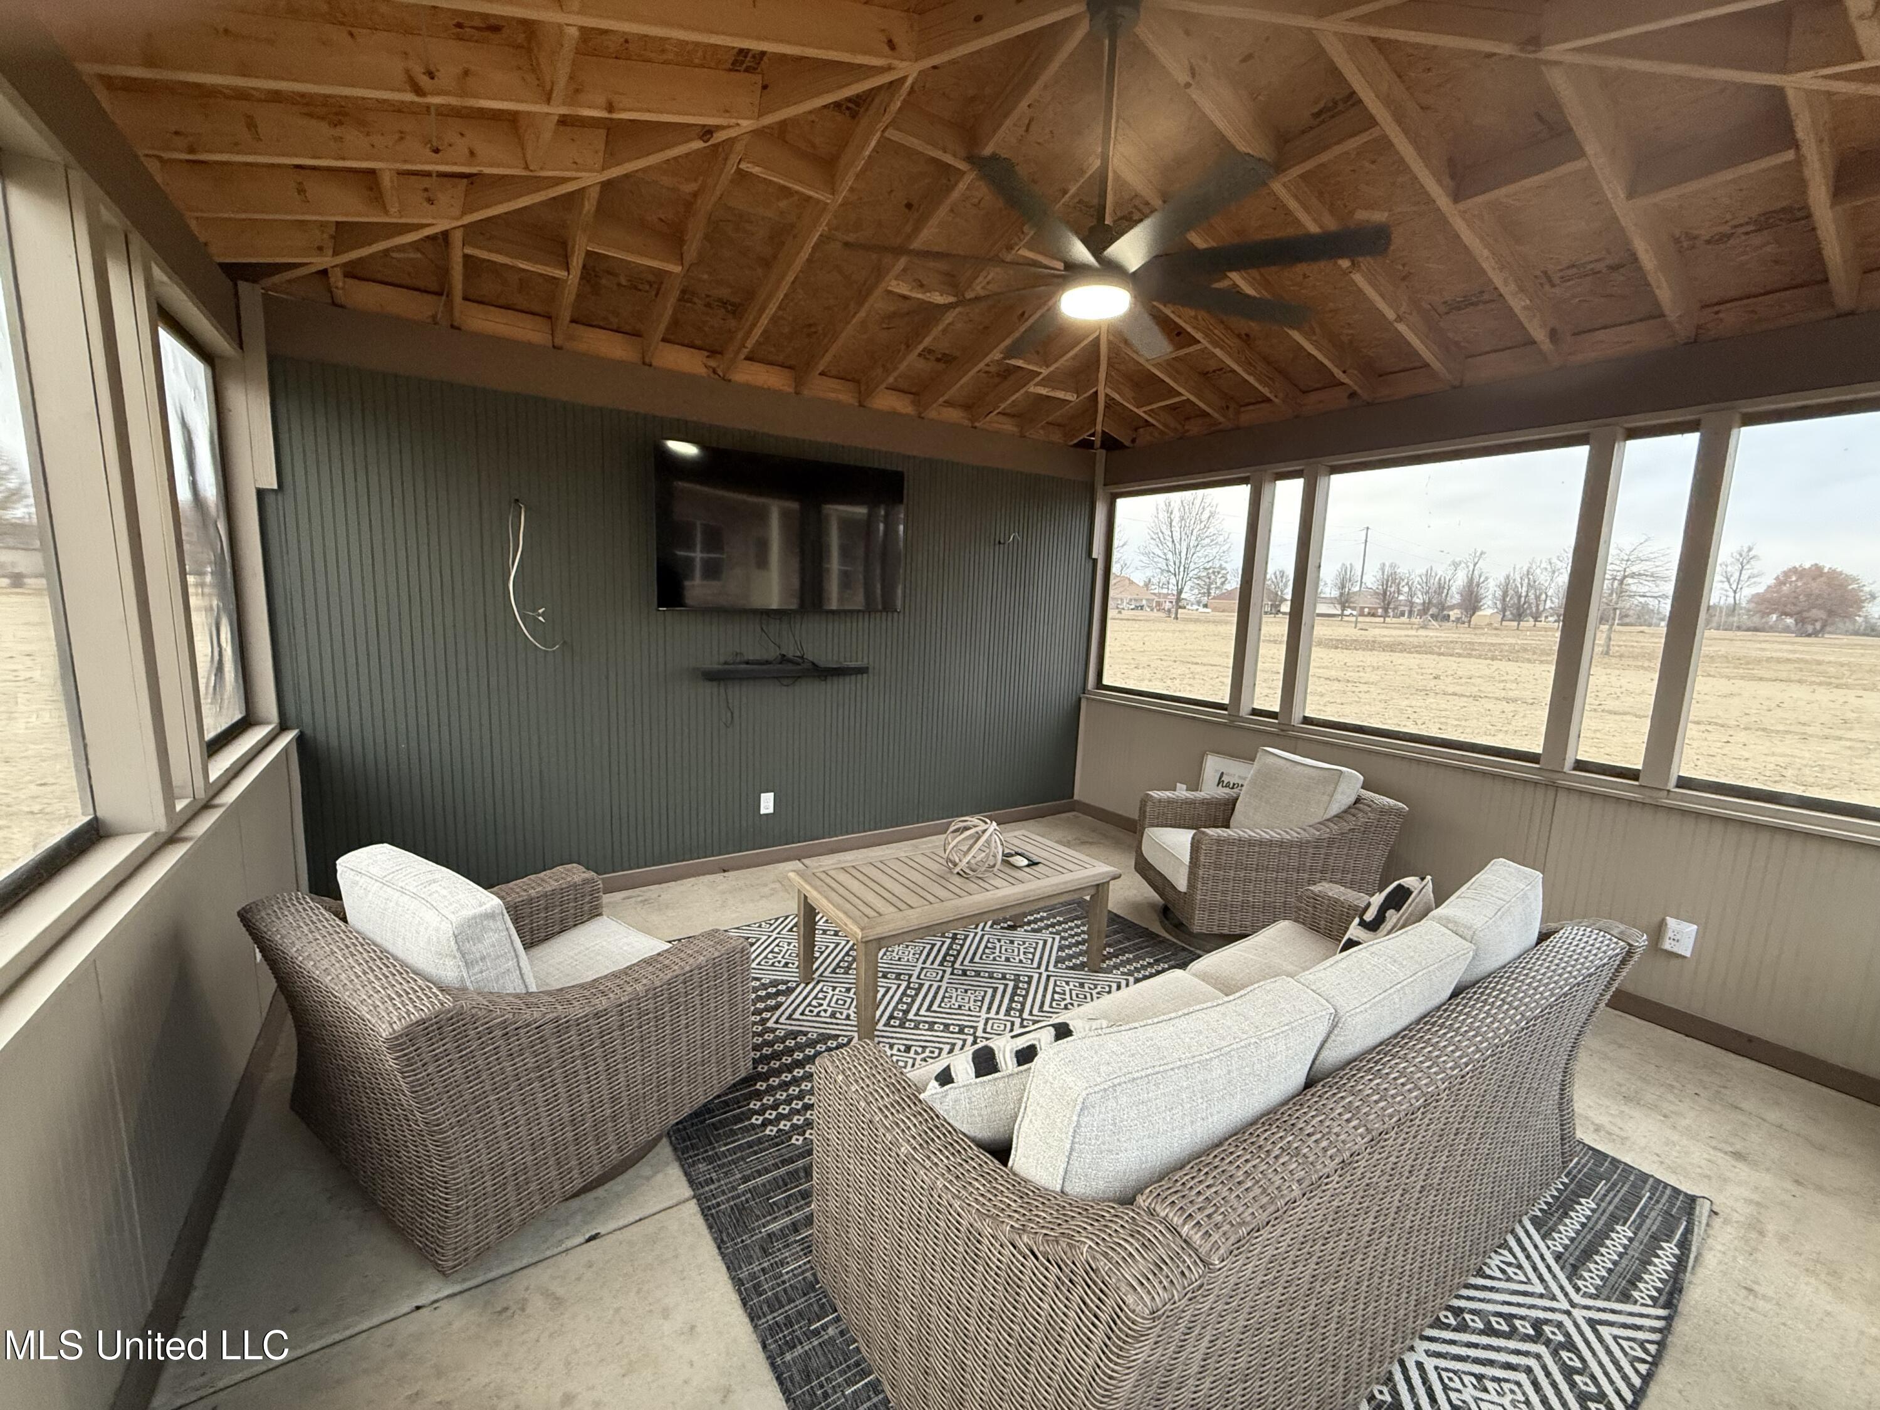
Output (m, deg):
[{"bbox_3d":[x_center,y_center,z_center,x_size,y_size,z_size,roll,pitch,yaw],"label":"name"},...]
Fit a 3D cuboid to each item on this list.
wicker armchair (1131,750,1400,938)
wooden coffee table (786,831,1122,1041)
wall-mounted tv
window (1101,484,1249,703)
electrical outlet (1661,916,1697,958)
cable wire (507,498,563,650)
[{"bbox_3d":[1.571,0.712,3.796,0.950,0.880,0.890,2,8,-3],"label":"wicker armchair"},{"bbox_3d":[0.072,0.941,3.272,1.260,0.468,0.650,-3,10,-33],"label":"wooden coffee table"},{"bbox_3d":[-0.847,-0.949,4.279,1.450,0.840,0.060,-3,10,-33],"label":"wall-mounted tv"},{"bbox_3d":[1.558,-0.750,5.158,0.080,1.410,1.196,-3,10,-33],"label":"window"},{"bbox_3d":[2.945,0.926,3.032,0.025,0.135,0.090,-3,10,-33],"label":"electrical outlet"},{"bbox_3d":[-1.950,-0.613,3.641,0.216,0.714,0.060,-3,10,-33],"label":"cable wire"}]

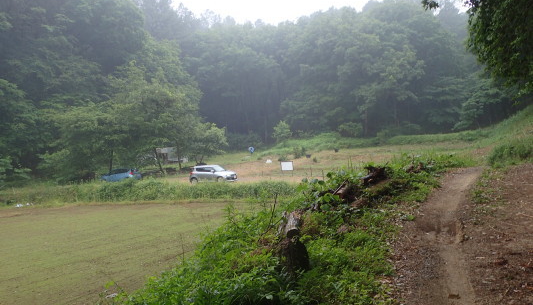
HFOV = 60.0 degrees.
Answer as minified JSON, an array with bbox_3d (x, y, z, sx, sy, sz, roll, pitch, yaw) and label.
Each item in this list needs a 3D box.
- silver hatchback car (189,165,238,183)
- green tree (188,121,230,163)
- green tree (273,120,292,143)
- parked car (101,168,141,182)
[{"bbox_3d":[-4.592,1.920,39.400,3.850,1.500,1.700,-3,0,18],"label":"silver hatchback car"},{"bbox_3d":[-6.574,-0.994,51.000,4.400,4.600,4.300,-1,1,-7],"label":"green tree"},{"bbox_3d":[2.149,-2.780,62.000,2.600,3.200,2.500,-1,1,0],"label":"green tree"},{"bbox_3d":[-14.480,2.422,46.000,4.050,1.480,1.700,-2,0,25],"label":"parked car"}]

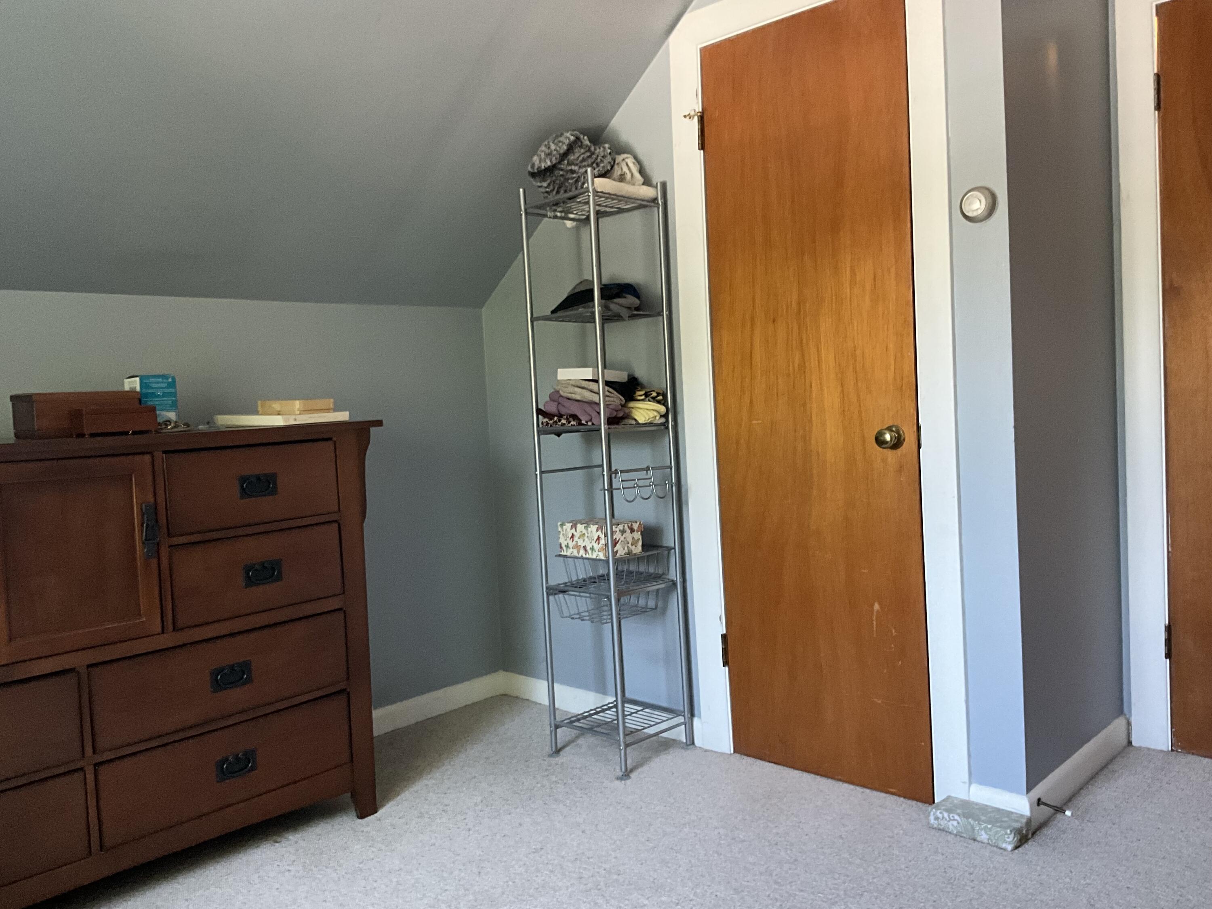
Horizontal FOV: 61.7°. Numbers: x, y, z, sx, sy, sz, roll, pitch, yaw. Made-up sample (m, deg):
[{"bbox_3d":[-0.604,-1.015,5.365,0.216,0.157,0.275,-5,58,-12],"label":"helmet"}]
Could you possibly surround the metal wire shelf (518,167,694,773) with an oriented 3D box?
[{"bbox_3d":[0.006,0.055,2.960,0.308,1.655,0.314,0,5,45],"label":"metal wire shelf"}]

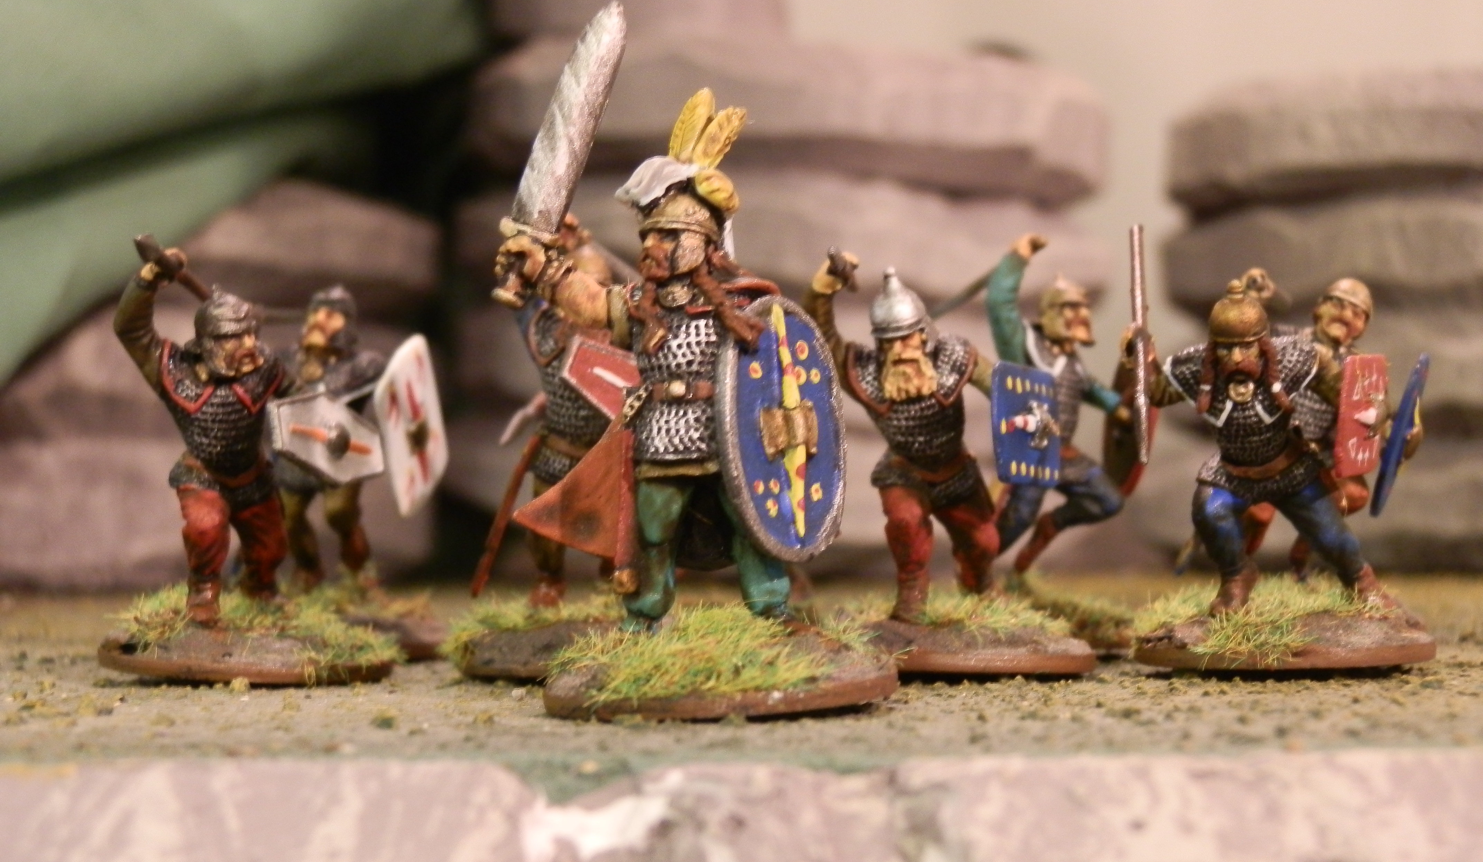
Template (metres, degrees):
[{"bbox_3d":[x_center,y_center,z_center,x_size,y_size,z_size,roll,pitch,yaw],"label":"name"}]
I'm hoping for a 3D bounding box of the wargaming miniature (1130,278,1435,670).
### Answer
[{"bbox_3d":[0.045,0.003,0.216,0.025,0.033,0.025,0,0,10],"label":"wargaming miniature"}]

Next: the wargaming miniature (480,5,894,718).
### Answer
[{"bbox_3d":[-0.004,-0.005,0.187,0.029,0.050,0.025,0,0,13],"label":"wargaming miniature"}]

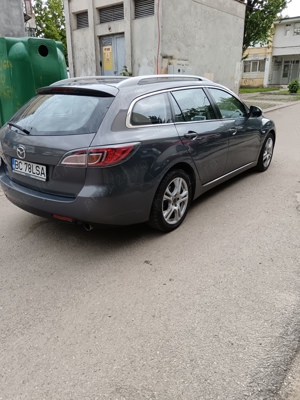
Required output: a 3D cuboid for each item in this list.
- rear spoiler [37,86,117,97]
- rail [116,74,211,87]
[{"bbox_3d":[-0.715,-1.010,2.911,1.120,0.090,0.220,15,26,36],"label":"rear spoiler"},{"bbox_3d":[0.261,-1.232,3.217,0.090,0.110,1.650,15,26,36],"label":"rail"}]

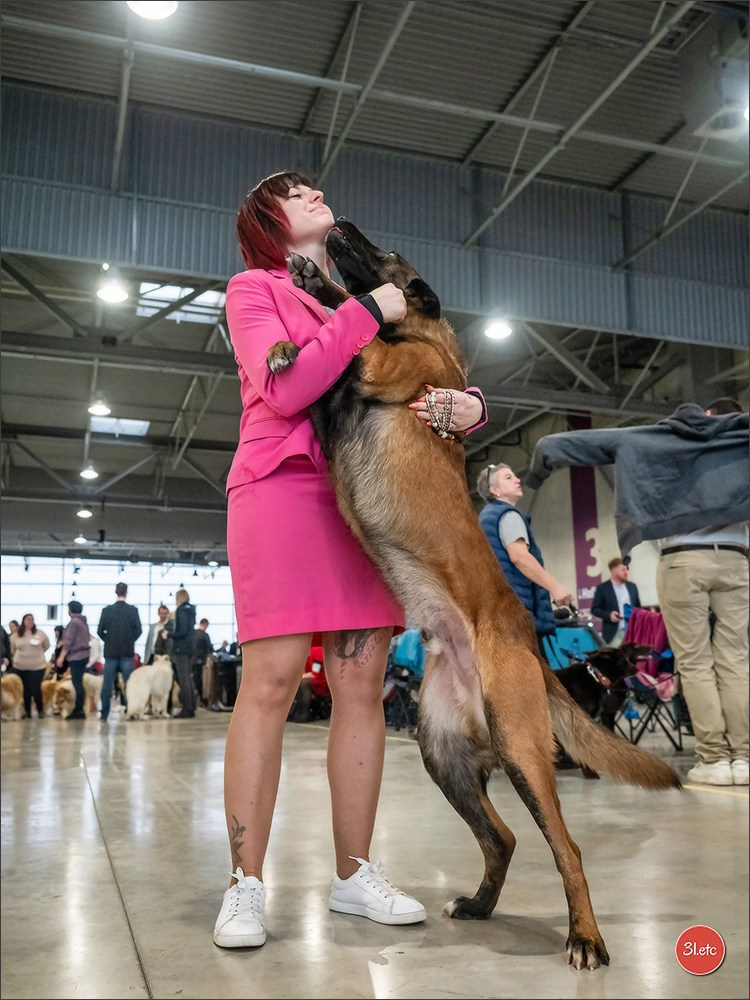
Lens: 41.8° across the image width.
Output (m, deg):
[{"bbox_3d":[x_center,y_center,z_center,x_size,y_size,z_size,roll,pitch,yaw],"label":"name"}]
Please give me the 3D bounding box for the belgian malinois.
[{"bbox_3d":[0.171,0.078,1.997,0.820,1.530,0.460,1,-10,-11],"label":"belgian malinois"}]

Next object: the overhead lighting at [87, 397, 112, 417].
[{"bbox_3d":[-6.844,-2.407,24.424,0.520,0.450,0.520,2,-11,-17],"label":"overhead lighting"}]

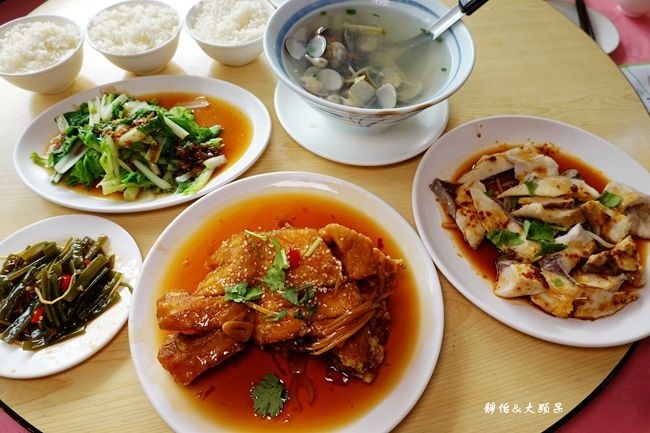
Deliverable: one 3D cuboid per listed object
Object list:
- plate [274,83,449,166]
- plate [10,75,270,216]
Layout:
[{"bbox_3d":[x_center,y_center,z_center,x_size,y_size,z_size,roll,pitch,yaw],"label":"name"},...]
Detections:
[{"bbox_3d":[0.044,-0.136,0.520,0.205,0.022,0.205,1,59,-1],"label":"plate"},{"bbox_3d":[-0.191,-0.080,0.476,0.267,0.028,0.189,-10,60,-8],"label":"plate"}]

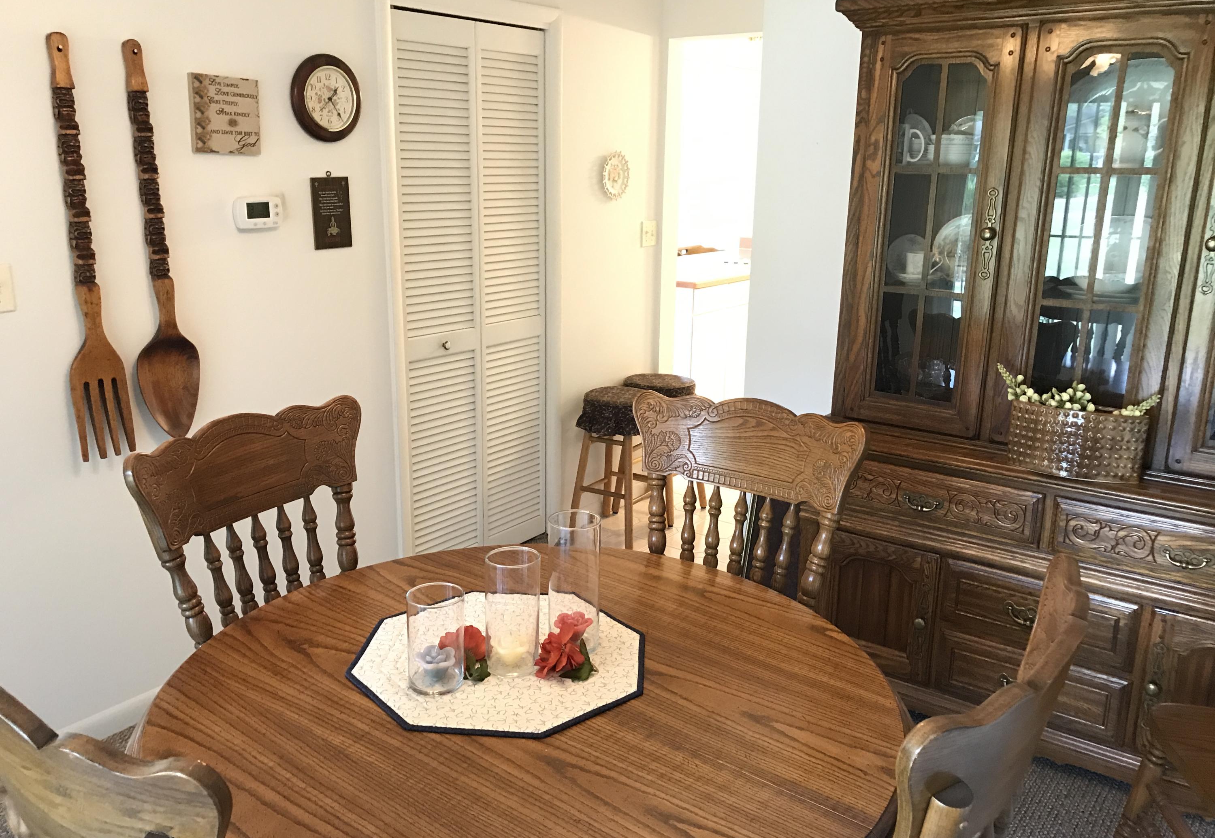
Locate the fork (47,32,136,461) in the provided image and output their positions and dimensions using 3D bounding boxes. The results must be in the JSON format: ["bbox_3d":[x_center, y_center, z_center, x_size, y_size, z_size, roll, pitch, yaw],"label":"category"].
[{"bbox_3d":[-1.292,-0.405,2.444,0.050,1.040,0.151,11,18,35],"label":"fork"}]

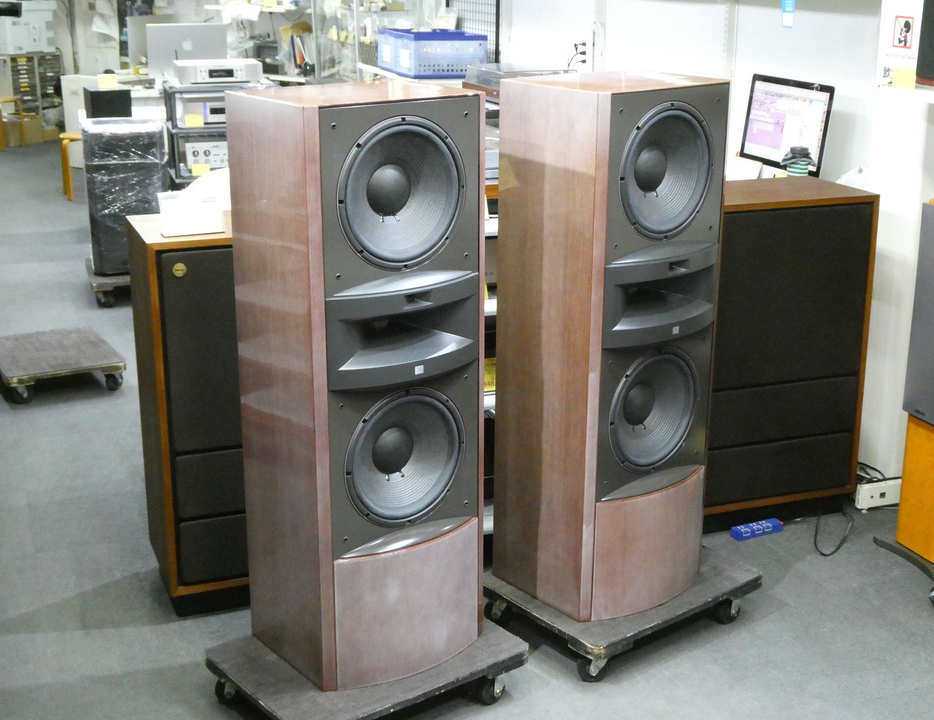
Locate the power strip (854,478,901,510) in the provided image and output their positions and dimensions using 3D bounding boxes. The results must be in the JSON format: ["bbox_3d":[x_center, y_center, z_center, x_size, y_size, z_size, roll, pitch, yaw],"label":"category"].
[{"bbox_3d":[1.319,0.412,4.077,0.242,0.076,0.045,-6,18,-19],"label":"power strip"}]

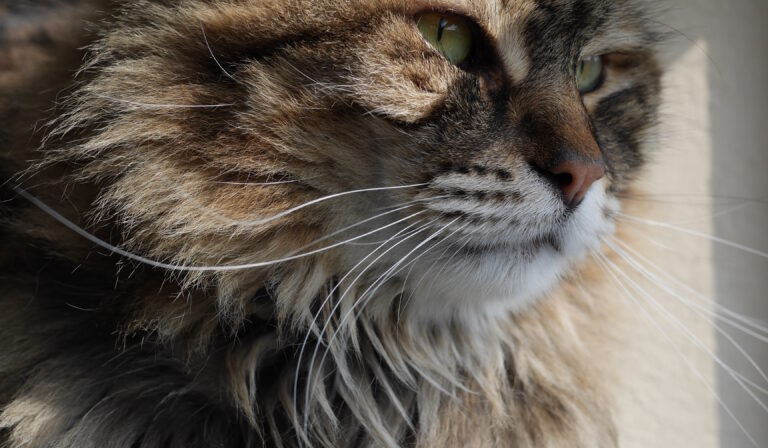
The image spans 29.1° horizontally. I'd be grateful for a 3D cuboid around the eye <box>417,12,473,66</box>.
[{"bbox_3d":[0.015,-0.046,0.367,0.015,0.013,0.009,4,3,-32],"label":"eye"}]

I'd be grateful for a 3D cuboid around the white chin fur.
[{"bbox_3d":[0.031,0.007,0.362,0.048,0.033,0.034,3,4,-40],"label":"white chin fur"}]

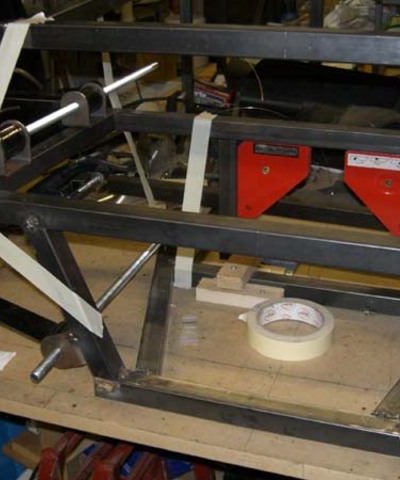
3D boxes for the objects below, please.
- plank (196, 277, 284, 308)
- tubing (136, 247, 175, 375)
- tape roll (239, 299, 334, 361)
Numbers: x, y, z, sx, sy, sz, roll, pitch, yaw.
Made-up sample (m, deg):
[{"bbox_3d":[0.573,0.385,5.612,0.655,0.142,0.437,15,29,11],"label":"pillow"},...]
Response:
[{"bbox_3d":[0.051,0.070,0.907,0.109,0.018,0.030,7,27,18],"label":"plank"},{"bbox_3d":[-0.053,0.093,0.857,0.025,0.025,0.273,-1,25,2],"label":"tubing"},{"bbox_3d":[0.106,0.103,0.824,0.101,0.024,0.101,-1,25,1],"label":"tape roll"}]

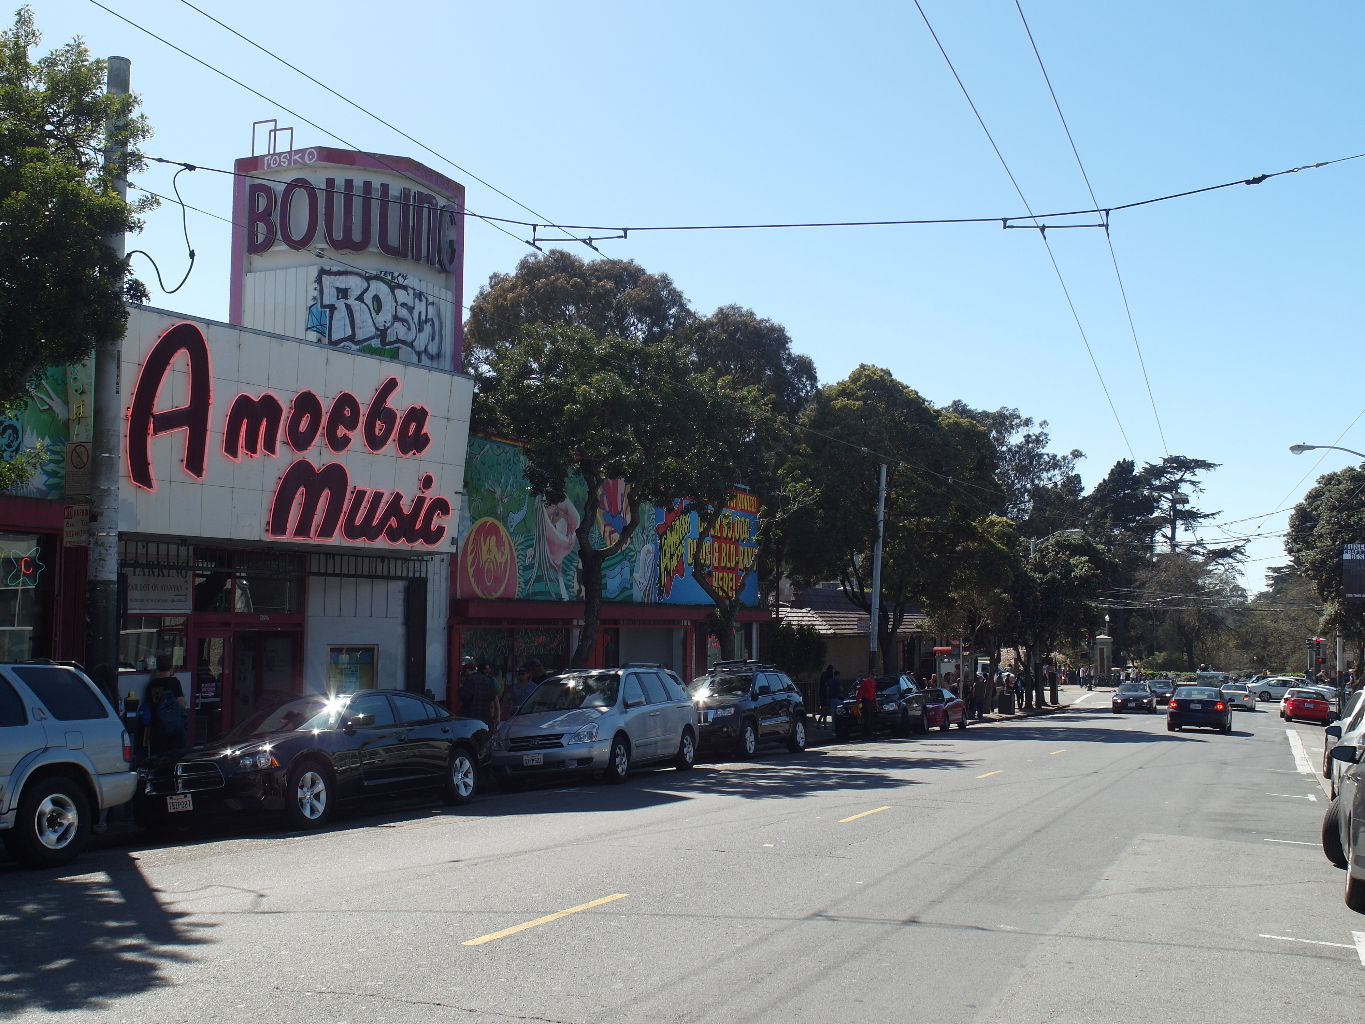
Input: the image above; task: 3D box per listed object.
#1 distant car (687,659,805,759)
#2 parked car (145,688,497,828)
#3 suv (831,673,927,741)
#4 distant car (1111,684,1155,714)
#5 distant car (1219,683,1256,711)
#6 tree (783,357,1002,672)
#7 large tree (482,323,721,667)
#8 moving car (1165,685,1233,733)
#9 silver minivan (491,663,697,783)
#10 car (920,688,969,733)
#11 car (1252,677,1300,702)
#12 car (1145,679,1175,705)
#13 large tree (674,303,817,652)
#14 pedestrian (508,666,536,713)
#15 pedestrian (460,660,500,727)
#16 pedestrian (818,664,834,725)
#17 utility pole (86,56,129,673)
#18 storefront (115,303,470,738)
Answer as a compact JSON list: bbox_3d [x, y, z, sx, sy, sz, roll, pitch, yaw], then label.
[{"bbox_3d":[1.045,4.014,27.423,1.930,1.790,4.800,-2,-7,23],"label":"distant car"},{"bbox_3d":[-4.263,2.897,16.425,1.900,1.480,5.070,-1,-7,23],"label":"parked car"},{"bbox_3d":[5.757,5.443,37.992,1.860,1.700,4.620,-2,-7,21],"label":"suv"},{"bbox_3d":[22.704,9.337,67.278,1.810,1.430,4.600,-1,-7,24],"label":"distant car"},{"bbox_3d":[29.919,9.955,72.173,1.800,1.430,4.600,-2,-7,24],"label":"distant car"},{"bbox_3d":[7.378,1.159,47.550,7.600,12.790,7.600,-2,-5,24],"label":"tree"},{"bbox_3d":[-1.804,0.472,26.749,4.600,8.500,4.600,-1,-5,24],"label":"large tree"},{"bbox_3d":[16.626,6.334,43.028,1.760,1.420,4.420,-1,-7,24],"label":"moving car"},{"bbox_3d":[-1.248,3.324,21.606,1.950,1.780,4.920,-2,-7,20],"label":"silver minivan"},{"bbox_3d":[8.231,6.507,44.299,1.730,1.330,4.400,-1,-7,24],"label":"car"},{"bbox_3d":[36.866,10.821,81.881,4.600,1.420,1.800,-2,-5,24],"label":"car"},{"bbox_3d":[30.641,11.482,85.637,1.800,1.580,4.500,-2,-7,24],"label":"car"},{"bbox_3d":[1.423,0.344,34.119,3.900,10.600,3.900,1,-5,0],"label":"large tree"},{"bbox_3d":[-3.060,3.778,25.432,0.500,1.700,0.360,-1,-5,18],"label":"pedestrian"},{"bbox_3d":[-3.393,3.340,22.373,0.550,1.700,0.420,2,-5,-21],"label":"pedestrian"},{"bbox_3d":[4.220,5.402,39.451,0.360,1.850,0.500,4,-6,-37],"label":"pedestrian"},{"bbox_3d":[-6.611,-1.041,15.470,0.330,8.670,0.330,-3,-5,24],"label":"utility pole"},{"bbox_3d":[-7.111,0.720,23.524,2.000,6.950,7.800,-3,-6,31],"label":"storefront"}]

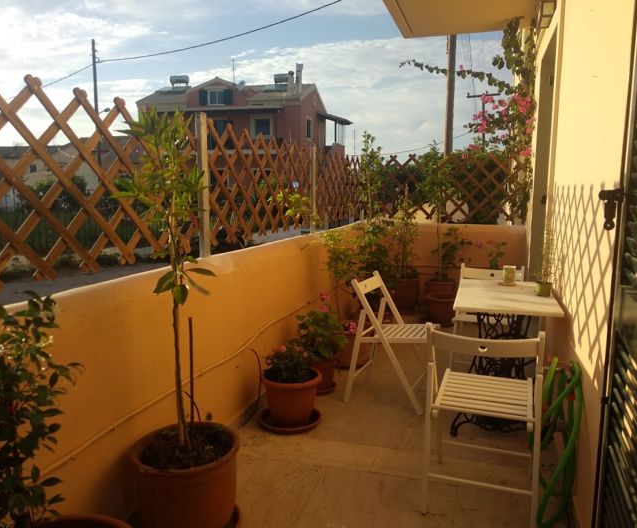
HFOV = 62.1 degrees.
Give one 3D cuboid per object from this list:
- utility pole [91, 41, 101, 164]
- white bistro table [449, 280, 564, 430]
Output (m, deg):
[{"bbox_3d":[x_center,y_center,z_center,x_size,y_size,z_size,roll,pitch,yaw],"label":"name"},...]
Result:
[{"bbox_3d":[-10.222,-5.816,24.432,0.200,8.600,0.200,0,8,0],"label":"utility pole"},{"bbox_3d":[1.026,0.532,2.950,0.495,0.735,0.840,2,8,17],"label":"white bistro table"}]

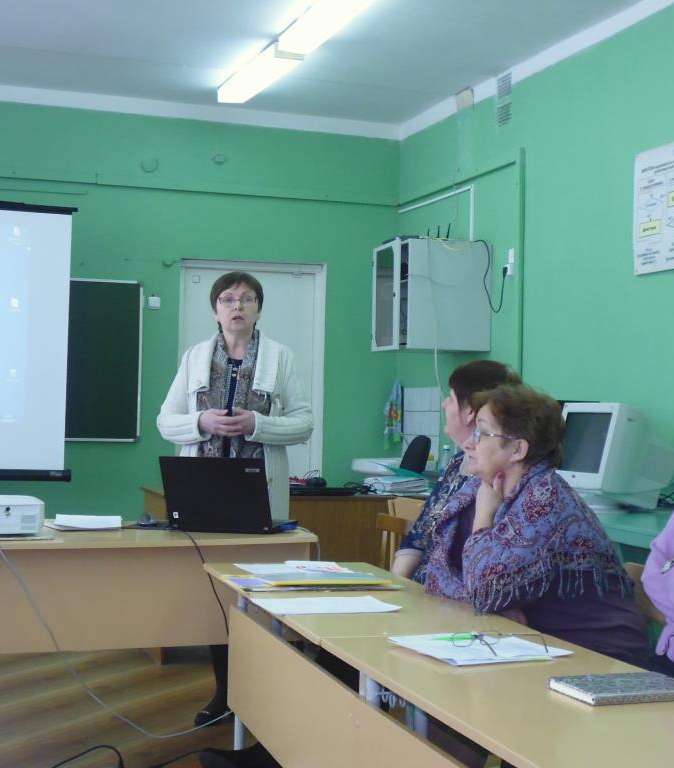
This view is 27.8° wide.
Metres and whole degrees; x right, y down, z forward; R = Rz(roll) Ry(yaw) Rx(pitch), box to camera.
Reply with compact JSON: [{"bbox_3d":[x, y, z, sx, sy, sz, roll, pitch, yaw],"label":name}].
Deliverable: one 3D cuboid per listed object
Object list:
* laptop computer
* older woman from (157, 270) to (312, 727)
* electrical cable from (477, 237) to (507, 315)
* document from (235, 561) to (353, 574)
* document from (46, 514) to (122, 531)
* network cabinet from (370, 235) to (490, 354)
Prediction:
[{"bbox_3d":[-0.325,0.341,4.137,0.335,0.235,0.290,0,-2,18],"label":"laptop computer"},{"bbox_3d":[-0.383,0.409,4.989,0.550,1.640,0.380,1,-2,-5],"label":"older woman"},{"bbox_3d":[0.924,-0.651,8.140,0.120,0.440,0.250,1,-2,-20],"label":"electrical cable"},{"bbox_3d":[-0.117,0.479,3.587,0.280,0.010,0.230,1,-2,-20],"label":"document"},{"bbox_3d":[-0.806,0.439,4.359,0.210,0.030,0.310,1,-2,-20],"label":"document"},{"bbox_3d":[0.581,-0.528,8.417,0.550,0.660,0.580,1,-2,-20],"label":"network cabinet"}]

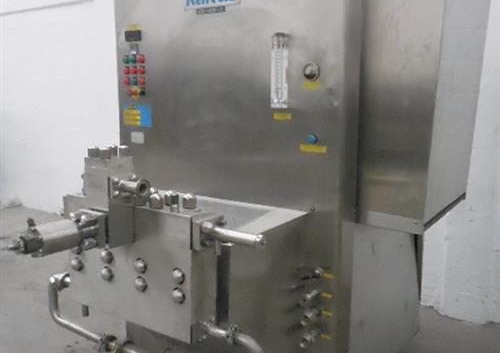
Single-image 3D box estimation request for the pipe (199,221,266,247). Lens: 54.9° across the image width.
[{"bbox_3d":[-0.047,0.139,1.194,0.192,0.031,0.030,7,12,33],"label":"pipe"}]

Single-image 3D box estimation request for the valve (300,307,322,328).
[{"bbox_3d":[0.212,0.486,1.657,0.038,0.050,0.100,7,12,33],"label":"valve"}]

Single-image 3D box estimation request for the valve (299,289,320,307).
[{"bbox_3d":[0.207,0.417,1.648,0.035,0.040,0.110,7,12,33],"label":"valve"}]

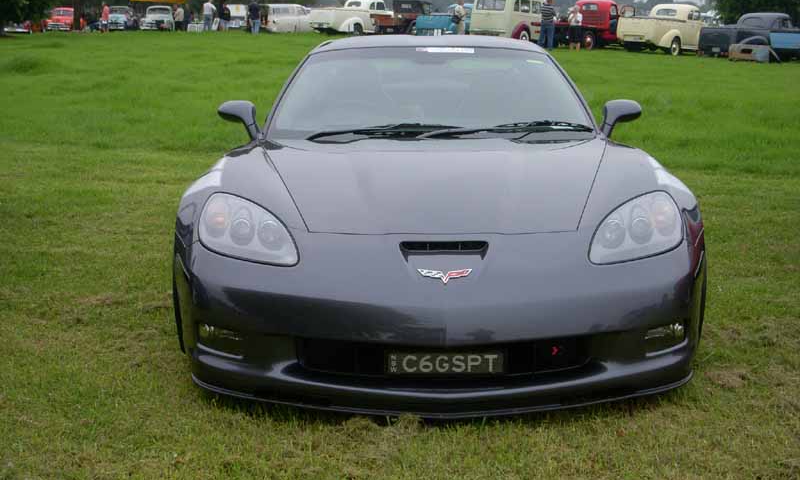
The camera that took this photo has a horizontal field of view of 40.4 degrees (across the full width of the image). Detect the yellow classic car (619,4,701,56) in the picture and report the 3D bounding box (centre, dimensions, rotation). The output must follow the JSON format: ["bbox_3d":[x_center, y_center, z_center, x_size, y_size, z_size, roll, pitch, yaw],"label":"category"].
[{"bbox_3d":[9.508,-7.314,36.925,4.800,1.720,1.750,-11,17,-43],"label":"yellow classic car"}]

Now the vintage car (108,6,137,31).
[{"bbox_3d":[-17.059,-13.616,66.513,1.700,1.550,4.400,-1,12,-6],"label":"vintage car"}]

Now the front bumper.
[{"bbox_3d":[0.142,0.275,3.608,1.880,0.530,0.620,0,12,0],"label":"front bumper"}]

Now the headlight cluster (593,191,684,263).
[{"bbox_3d":[0.832,-0.043,3.816,0.370,0.200,0.380,0,12,0],"label":"headlight cluster"}]

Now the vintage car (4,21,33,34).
[{"bbox_3d":[-21.470,-12.573,62.033,1.720,1.450,4.300,-1,12,-6],"label":"vintage car"}]

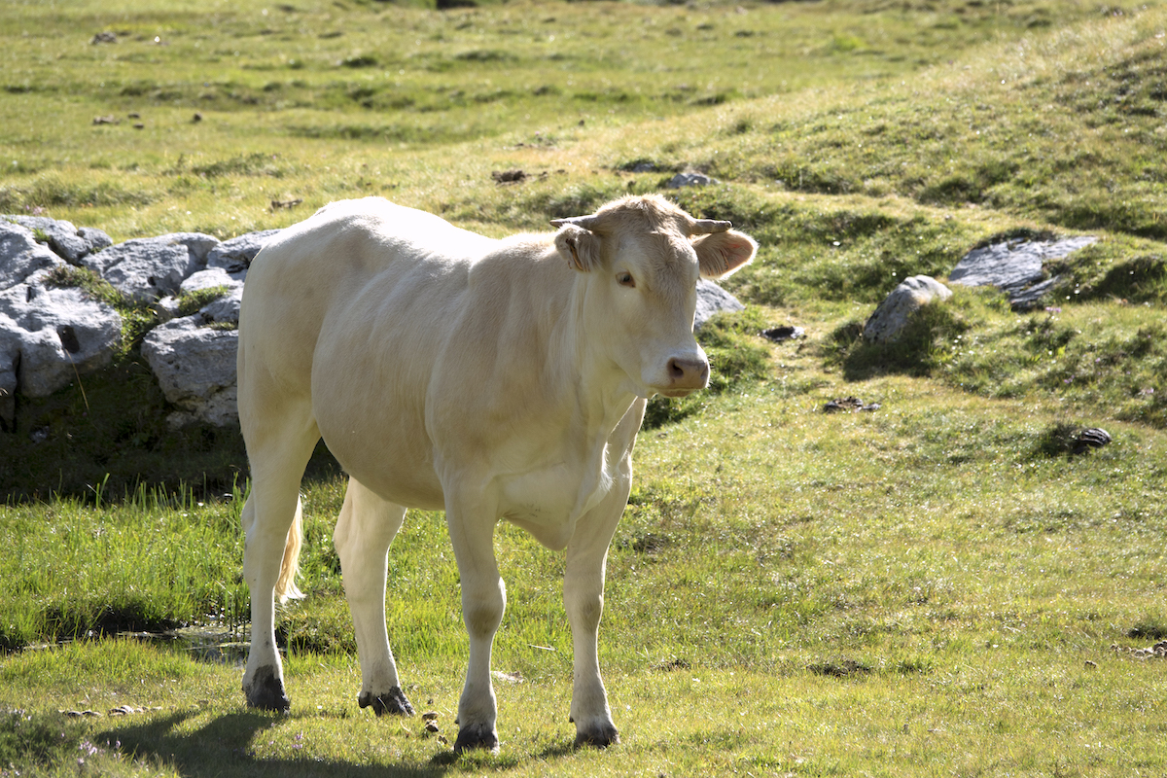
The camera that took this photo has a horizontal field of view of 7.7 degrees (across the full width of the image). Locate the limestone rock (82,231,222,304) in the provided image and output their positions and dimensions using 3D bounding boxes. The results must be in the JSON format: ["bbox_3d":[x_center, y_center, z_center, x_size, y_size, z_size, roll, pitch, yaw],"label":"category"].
[{"bbox_3d":[-1.576,-0.443,31.300,0.500,0.270,0.400,0,3,0],"label":"limestone rock"}]

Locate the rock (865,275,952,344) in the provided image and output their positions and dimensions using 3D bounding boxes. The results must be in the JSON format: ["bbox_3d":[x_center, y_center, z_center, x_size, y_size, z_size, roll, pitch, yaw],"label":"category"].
[{"bbox_3d":[1.268,-0.307,33.800,0.360,0.290,0.320,0,3,0],"label":"rock"}]

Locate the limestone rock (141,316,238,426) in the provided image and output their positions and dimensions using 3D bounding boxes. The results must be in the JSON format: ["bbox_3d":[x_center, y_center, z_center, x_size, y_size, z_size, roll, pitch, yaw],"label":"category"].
[{"bbox_3d":[-1.340,-0.063,30.200,0.440,0.390,0.400,0,3,0],"label":"limestone rock"}]

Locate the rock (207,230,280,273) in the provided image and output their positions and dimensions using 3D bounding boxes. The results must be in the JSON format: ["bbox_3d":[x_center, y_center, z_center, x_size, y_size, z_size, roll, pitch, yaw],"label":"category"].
[{"bbox_3d":[-1.207,-0.506,31.700,0.360,0.170,0.320,0,3,0],"label":"rock"}]

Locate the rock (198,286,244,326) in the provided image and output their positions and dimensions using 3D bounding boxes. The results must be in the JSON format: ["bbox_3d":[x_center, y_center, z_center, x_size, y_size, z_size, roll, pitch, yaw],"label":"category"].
[{"bbox_3d":[-1.266,-0.296,30.700,0.240,0.150,0.220,0,3,0],"label":"rock"}]

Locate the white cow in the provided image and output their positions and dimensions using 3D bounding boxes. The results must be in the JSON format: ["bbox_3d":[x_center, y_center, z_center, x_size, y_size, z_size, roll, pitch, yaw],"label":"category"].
[{"bbox_3d":[-0.203,0.187,21.293,0.580,1.370,1.830,-2,4,-32],"label":"white cow"}]

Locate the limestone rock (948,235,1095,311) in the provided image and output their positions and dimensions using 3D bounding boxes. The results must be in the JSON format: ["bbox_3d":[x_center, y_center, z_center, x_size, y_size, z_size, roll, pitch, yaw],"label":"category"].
[{"bbox_3d":[1.798,-0.476,35.300,0.620,0.310,0.500,0,3,0],"label":"limestone rock"}]

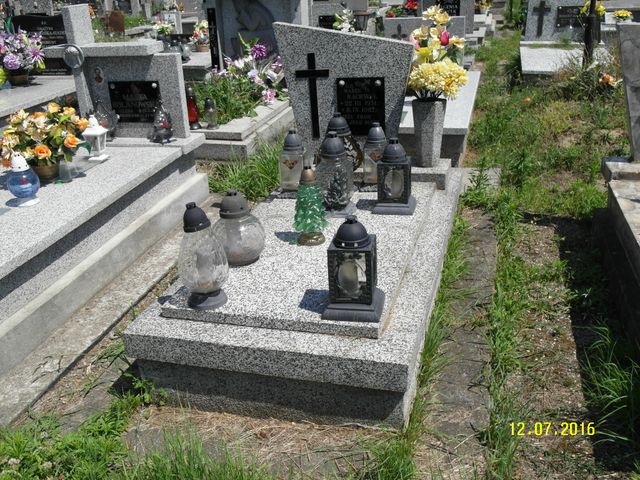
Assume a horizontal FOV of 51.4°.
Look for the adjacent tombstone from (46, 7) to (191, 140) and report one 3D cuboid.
[{"bbox_3d":[-1.274,-1.030,4.144,0.852,0.810,0.192,3,26,17],"label":"adjacent tombstone"}]

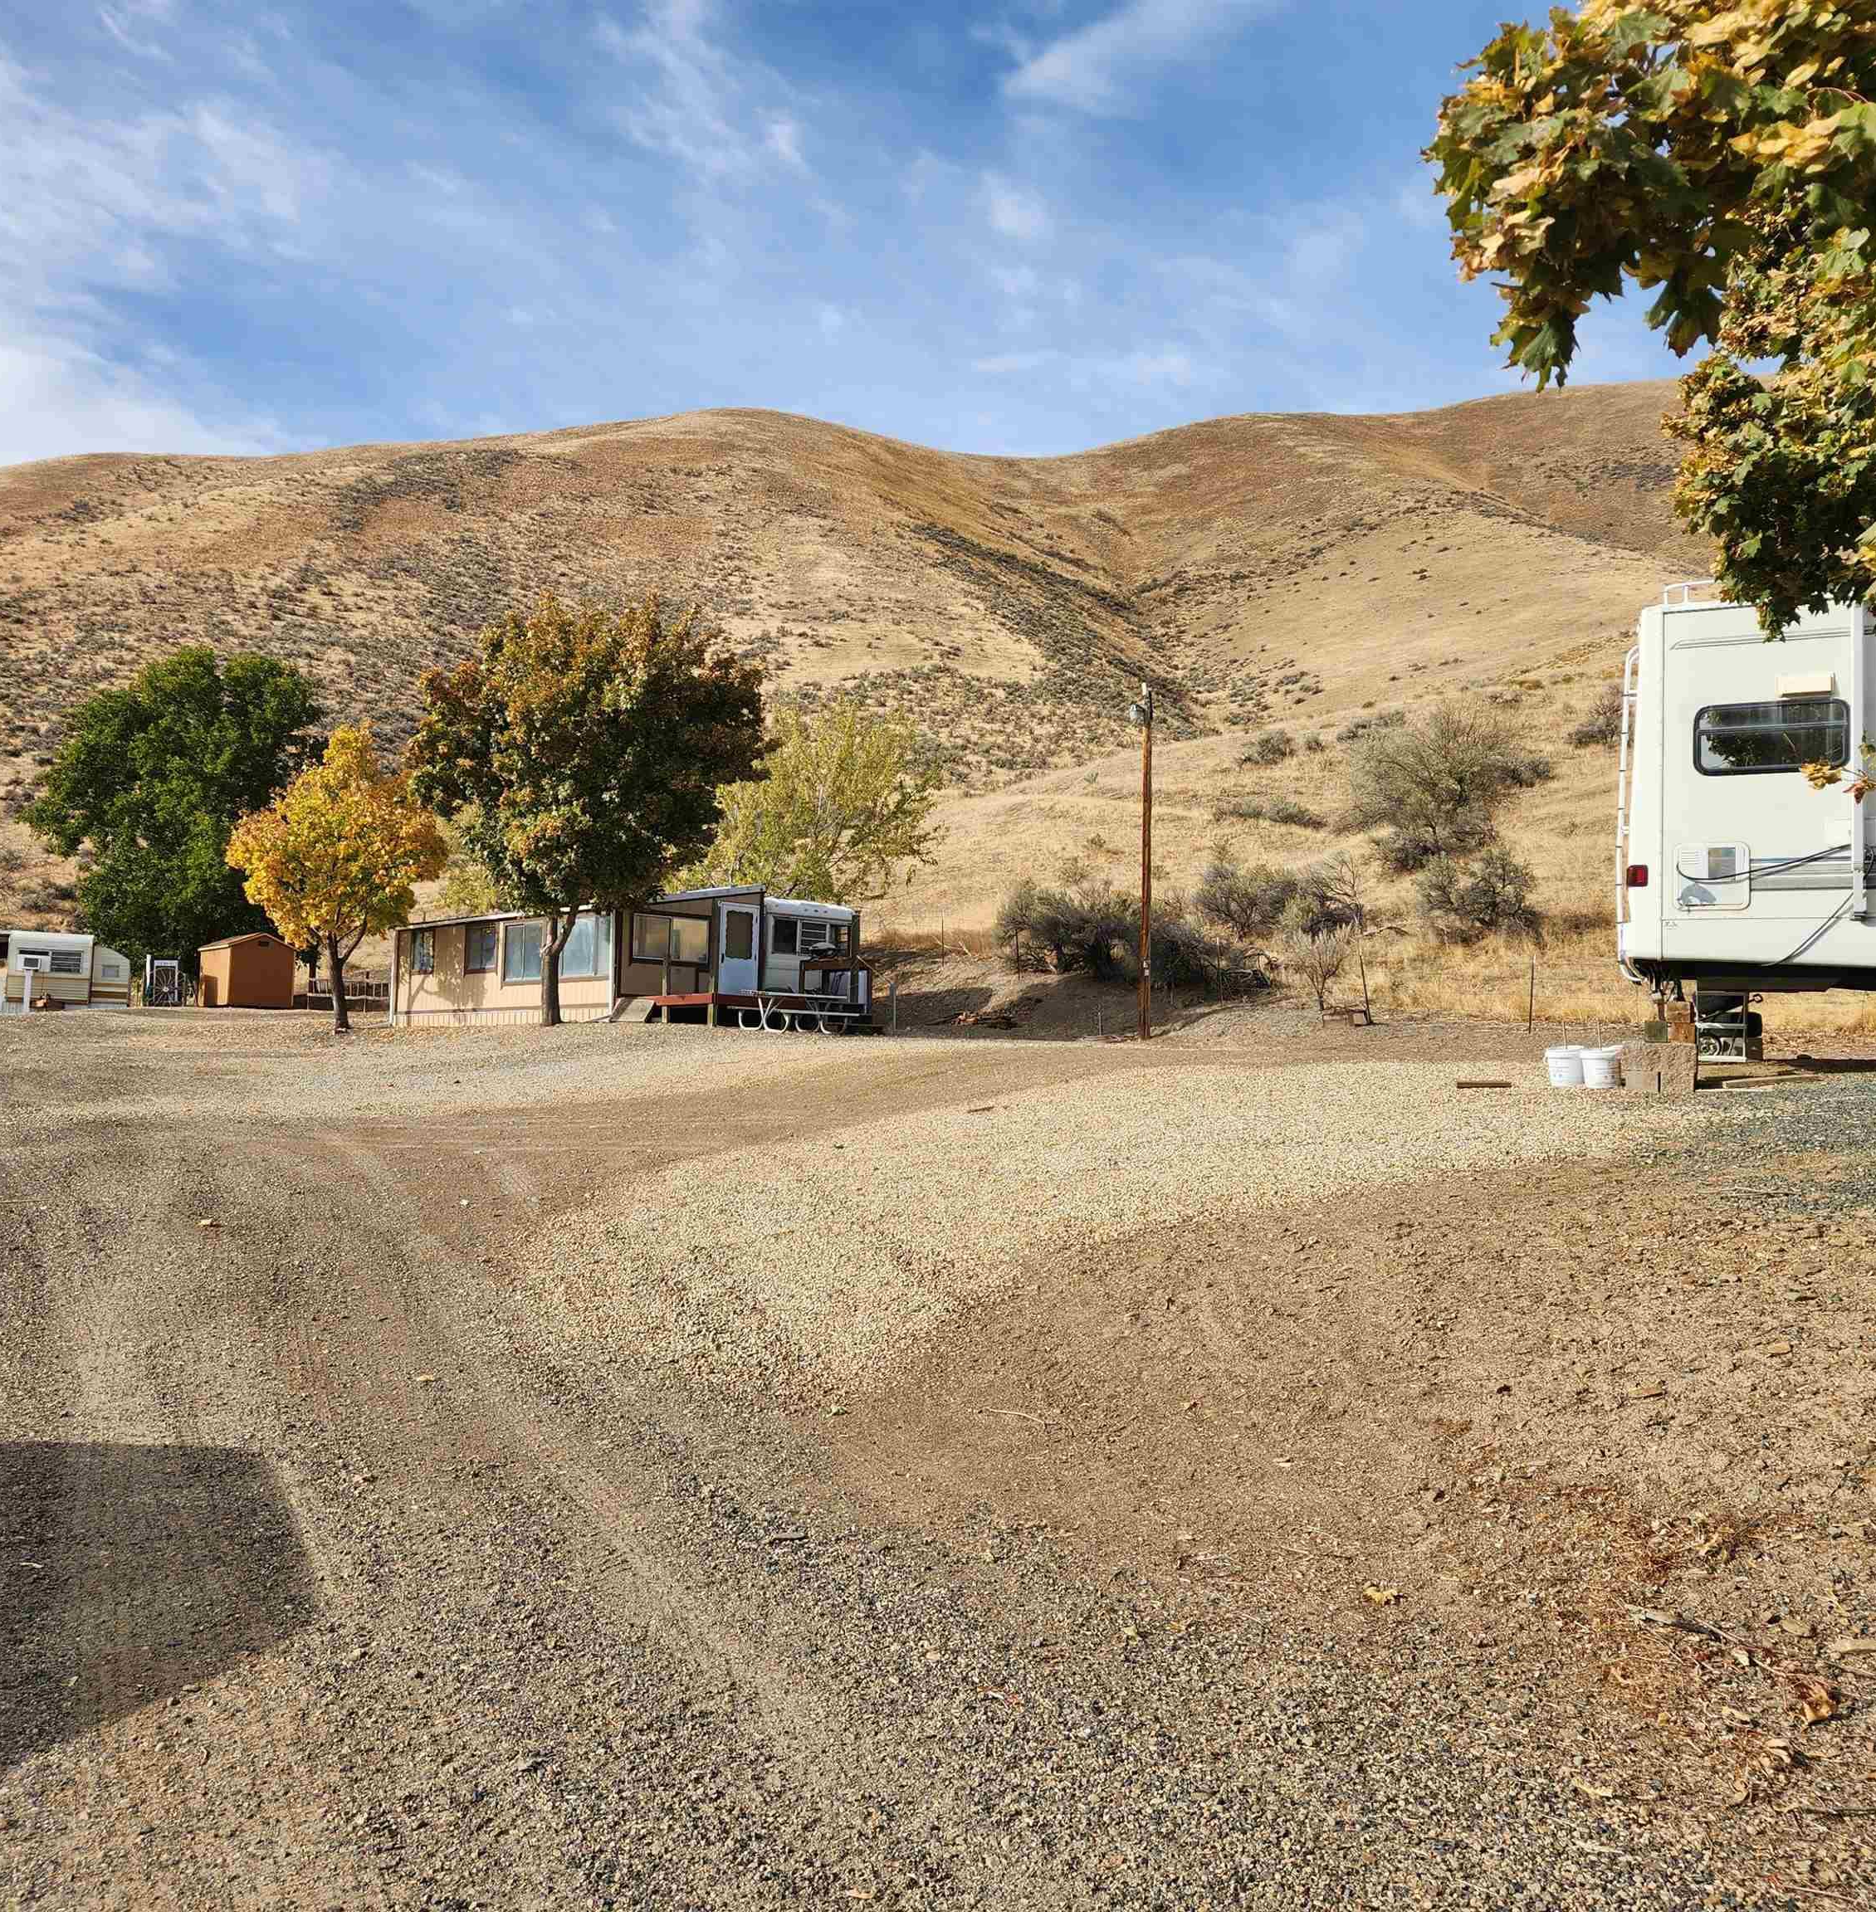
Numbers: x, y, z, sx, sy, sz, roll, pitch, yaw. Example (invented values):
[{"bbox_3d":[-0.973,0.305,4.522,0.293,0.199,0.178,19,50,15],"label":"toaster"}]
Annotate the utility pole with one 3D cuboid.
[{"bbox_3d":[3.538,-1.648,29.500,0.340,6.300,0.280,0,-1,0],"label":"utility pole"}]

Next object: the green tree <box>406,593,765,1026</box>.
[{"bbox_3d":[-7.096,-2.958,34.000,7.100,8.700,6.800,0,-2,0],"label":"green tree"}]

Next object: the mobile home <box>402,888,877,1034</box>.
[{"bbox_3d":[-7.360,0.060,39.900,6.300,2.950,10.800,1,-2,-44],"label":"mobile home"}]

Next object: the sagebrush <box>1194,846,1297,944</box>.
[{"bbox_3d":[7.085,-1.444,39.000,2.350,2.250,2.100,0,-2,0],"label":"sagebrush"}]

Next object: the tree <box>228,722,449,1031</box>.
[{"bbox_3d":[-13.360,-1.720,37.500,4.800,6.750,4.600,0,-2,0],"label":"tree"}]

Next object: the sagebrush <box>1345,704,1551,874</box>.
[{"bbox_3d":[13.996,-4.593,46.500,5.700,4.700,5.000,0,-2,0],"label":"sagebrush"}]

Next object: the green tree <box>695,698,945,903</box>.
[{"bbox_3d":[-3.323,-3.323,47.500,7.100,8.000,7.000,0,-1,0],"label":"green tree"}]

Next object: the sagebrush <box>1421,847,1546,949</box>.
[{"bbox_3d":[11.673,-1.287,36.500,2.600,2.100,2.400,0,-1,0],"label":"sagebrush"}]

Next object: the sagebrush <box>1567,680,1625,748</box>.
[{"bbox_3d":[22.418,-8.143,57.000,2.600,2.250,2.400,0,-1,0],"label":"sagebrush"}]

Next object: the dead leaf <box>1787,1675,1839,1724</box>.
[{"bbox_3d":[1.783,1.513,3.450,0.100,0.055,0.090,0,-1,0],"label":"dead leaf"}]

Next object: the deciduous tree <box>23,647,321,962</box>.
[{"bbox_3d":[-27.125,-4.621,60.000,9.800,12.600,9.800,1,-1,-24],"label":"deciduous tree"}]

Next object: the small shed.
[{"bbox_3d":[-20.400,0.411,50.000,1.950,2.200,2.400,2,-3,-43],"label":"small shed"}]

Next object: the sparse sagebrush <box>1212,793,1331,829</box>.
[{"bbox_3d":[10.376,-4.518,53.000,3.600,1.150,2.000,0,-2,0],"label":"sparse sagebrush"}]

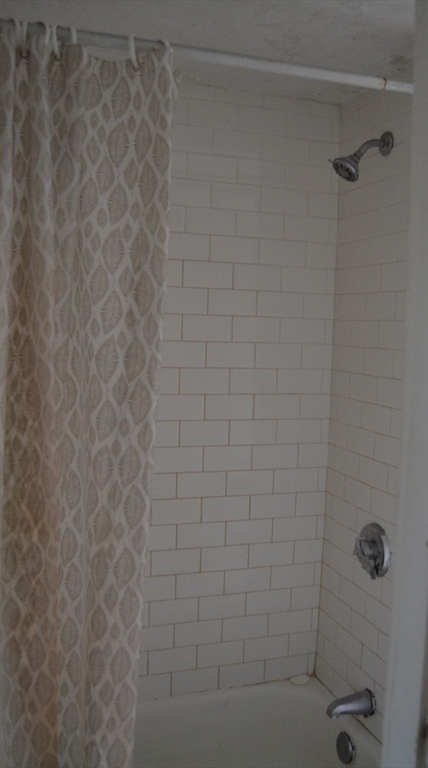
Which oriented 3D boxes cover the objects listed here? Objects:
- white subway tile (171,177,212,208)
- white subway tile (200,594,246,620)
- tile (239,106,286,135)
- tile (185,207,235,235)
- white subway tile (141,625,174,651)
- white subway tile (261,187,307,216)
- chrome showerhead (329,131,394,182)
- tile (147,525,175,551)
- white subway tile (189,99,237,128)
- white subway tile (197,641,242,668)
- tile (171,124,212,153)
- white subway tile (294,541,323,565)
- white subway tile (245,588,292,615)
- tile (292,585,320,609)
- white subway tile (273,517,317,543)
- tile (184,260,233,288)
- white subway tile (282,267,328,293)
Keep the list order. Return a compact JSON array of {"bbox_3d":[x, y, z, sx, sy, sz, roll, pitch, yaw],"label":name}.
[{"bbox_3d":[-0.082,-0.545,2.002,0.152,0.075,0.009,0,5,-19],"label":"white subway tile"},{"bbox_3d":[0.027,0.689,2.179,0.154,0.076,0.008,0,5,-19],"label":"white subway tile"},{"bbox_3d":[0.144,-0.774,2.079,0.154,0.076,0.008,0,5,-19],"label":"tile"},{"bbox_3d":[-0.013,-0.473,2.048,0.152,0.075,0.010,0,5,-18],"label":"tile"},{"bbox_3d":[-0.195,0.758,2.101,0.153,0.076,0.009,0,5,-18],"label":"white subway tile"},{"bbox_3d":[0.212,-0.549,2.124,0.154,0.076,0.008,0,5,-19],"label":"white subway tile"},{"bbox_3d":[0.387,-0.615,1.887,0.172,0.145,0.085,0,5,-18],"label":"chrome showerhead"},{"bbox_3d":[-0.186,0.451,2.065,0.152,0.075,0.009,0,5,-19],"label":"tile"},{"bbox_3d":[-0.003,-0.774,2.015,0.153,0.076,0.009,0,5,-19],"label":"white subway tile"},{"bbox_3d":[0.020,0.834,2.181,0.153,0.076,0.009,0,5,-18],"label":"white subway tile"},{"bbox_3d":[-0.077,-0.701,2.003,0.153,0.076,0.009,0,5,-18],"label":"tile"},{"bbox_3d":[0.302,0.534,2.250,0.101,0.076,0.008,0,5,-18],"label":"white subway tile"},{"bbox_3d":[0.171,0.686,2.221,0.152,0.075,0.010,0,5,-18],"label":"white subway tile"},{"bbox_3d":[0.293,0.685,2.259,0.103,0.076,0.009,0,5,-18],"label":"tile"},{"bbox_3d":[0.256,0.460,2.234,0.154,0.076,0.008,0,5,-19],"label":"white subway tile"},{"bbox_3d":[-0.018,-0.320,2.073,0.152,0.076,0.009,0,5,-18],"label":"tile"},{"bbox_3d":[0.277,-0.318,2.158,0.153,0.076,0.009,0,5,-18],"label":"white subway tile"}]

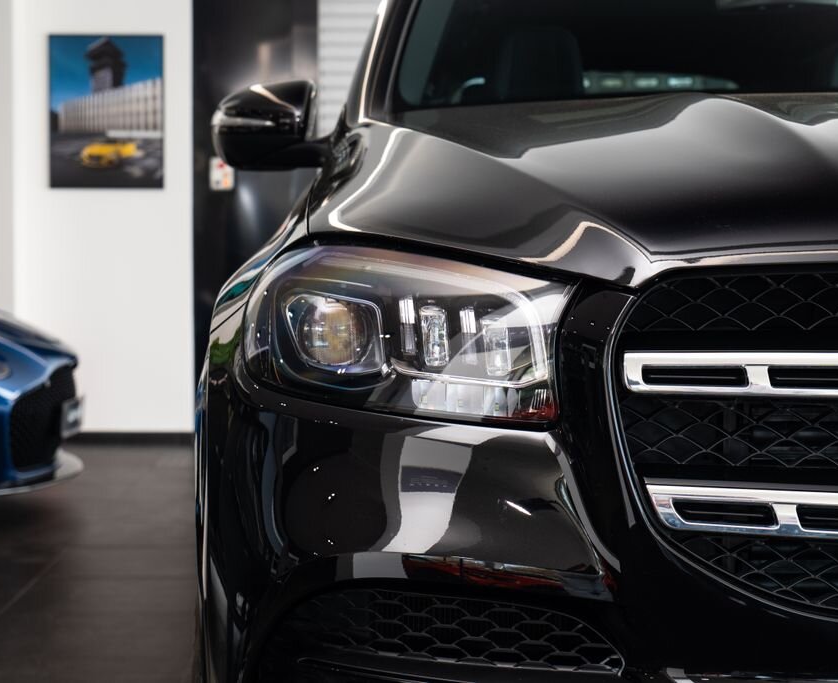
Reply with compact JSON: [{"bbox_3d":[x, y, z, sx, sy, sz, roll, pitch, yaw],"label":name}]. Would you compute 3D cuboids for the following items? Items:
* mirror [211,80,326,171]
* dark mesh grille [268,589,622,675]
[{"bbox_3d":[-0.294,-0.421,3.320,0.212,0.167,0.170,0,4,1],"label":"mirror"},{"bbox_3d":[0.030,0.298,1.755,0.365,0.075,0.085,1,4,14],"label":"dark mesh grille"}]

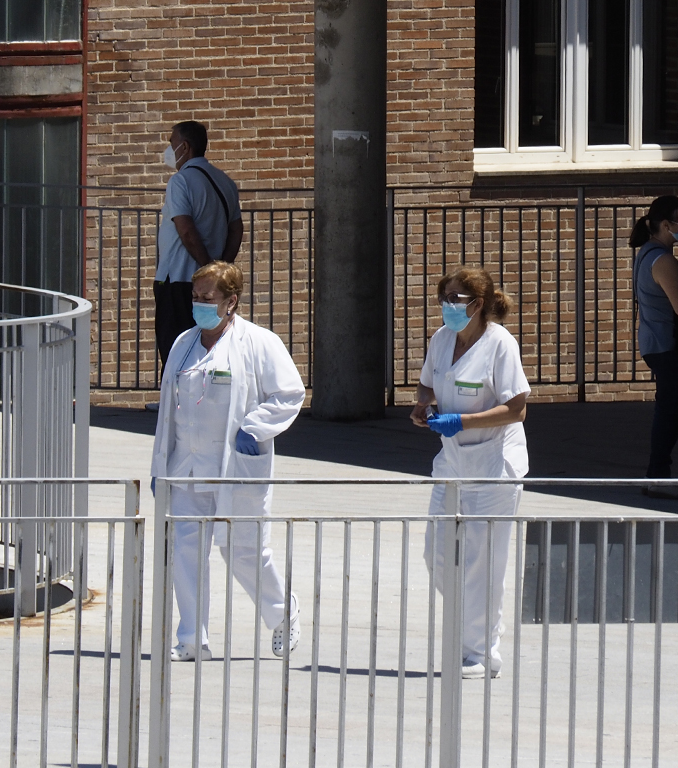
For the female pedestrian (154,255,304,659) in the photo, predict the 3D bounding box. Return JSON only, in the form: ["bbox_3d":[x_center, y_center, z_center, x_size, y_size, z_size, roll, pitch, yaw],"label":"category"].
[{"bbox_3d":[-0.450,0.311,35.800,0.570,1.610,0.530,3,4,41],"label":"female pedestrian"}]

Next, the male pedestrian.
[{"bbox_3d":[-0.855,-0.698,52.500,0.540,1.710,0.420,-3,4,-41],"label":"male pedestrian"}]

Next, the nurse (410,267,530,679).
[{"bbox_3d":[0.520,0.352,35.100,0.510,1.625,0.450,3,4,40],"label":"nurse"}]

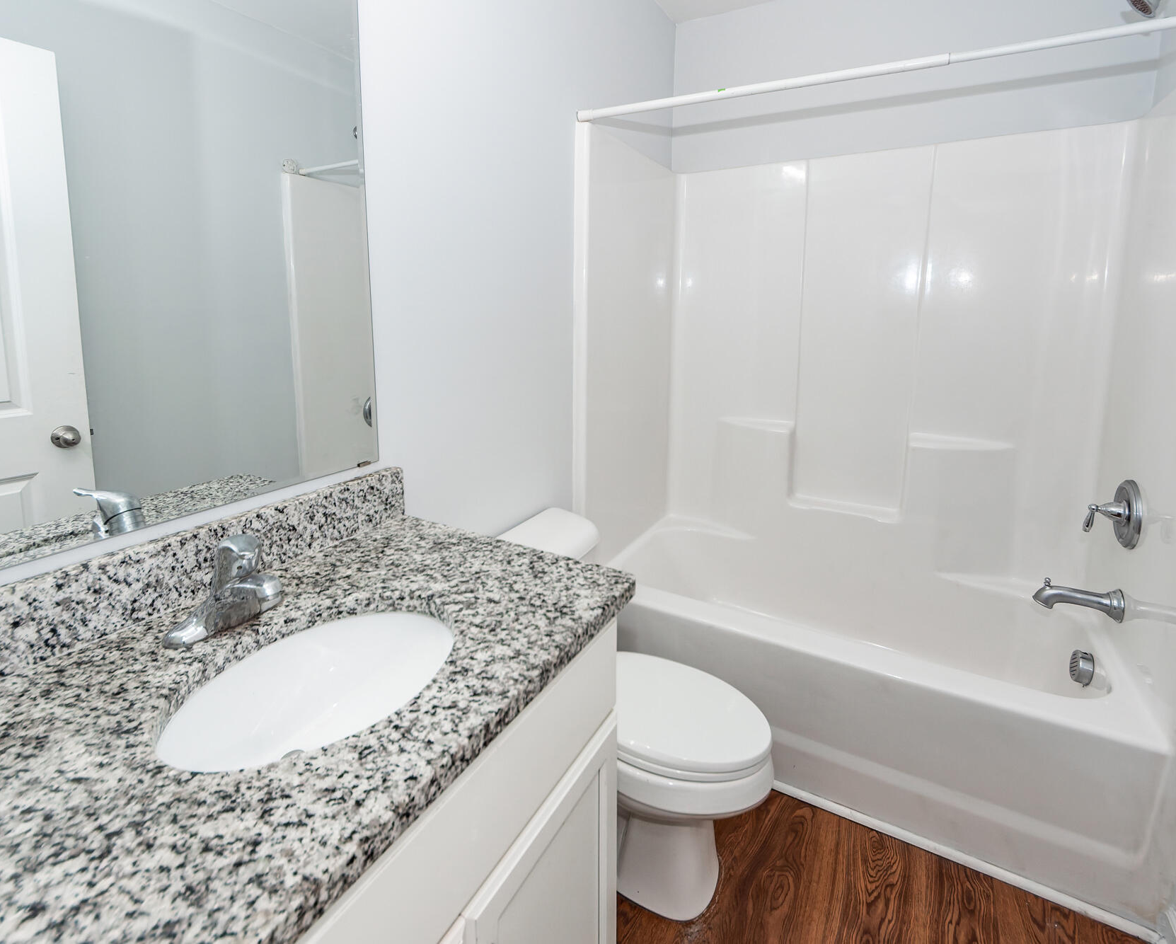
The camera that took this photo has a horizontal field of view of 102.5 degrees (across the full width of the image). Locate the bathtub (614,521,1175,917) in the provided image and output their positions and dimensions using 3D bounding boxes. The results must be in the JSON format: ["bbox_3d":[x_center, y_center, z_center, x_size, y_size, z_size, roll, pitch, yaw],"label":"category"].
[{"bbox_3d":[0.811,0.672,1.723,1.520,0.437,0.734,6,13,34],"label":"bathtub"}]

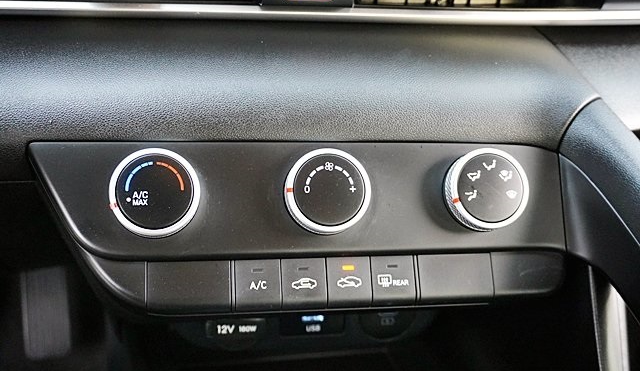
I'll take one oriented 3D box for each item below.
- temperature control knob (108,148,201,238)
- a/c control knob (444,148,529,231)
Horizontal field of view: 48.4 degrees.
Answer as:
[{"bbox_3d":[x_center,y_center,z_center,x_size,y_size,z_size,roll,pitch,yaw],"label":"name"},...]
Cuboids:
[{"bbox_3d":[-0.084,0.005,0.362,0.044,0.044,0.015,0,-10,-9],"label":"temperature control knob"},{"bbox_3d":[0.091,0.003,0.391,0.044,0.044,0.015,0,-10,-9],"label":"a/c control knob"}]

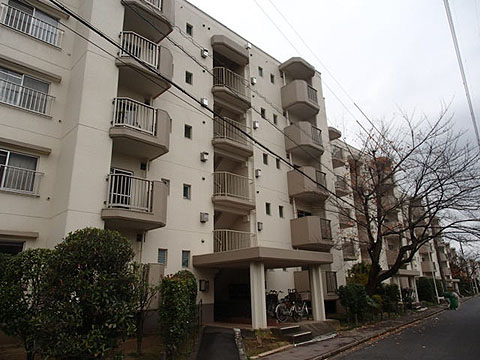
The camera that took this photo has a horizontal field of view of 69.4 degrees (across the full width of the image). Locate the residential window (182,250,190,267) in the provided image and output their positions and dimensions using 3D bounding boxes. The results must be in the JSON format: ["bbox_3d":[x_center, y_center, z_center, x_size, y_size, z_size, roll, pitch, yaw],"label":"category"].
[{"bbox_3d":[-2.117,3.095,13.524,0.385,0.658,0.121,15,-24,-42],"label":"residential window"}]

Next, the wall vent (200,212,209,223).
[{"bbox_3d":[-1.467,1.570,14.479,0.273,0.395,0.243,15,-24,-42],"label":"wall vent"}]

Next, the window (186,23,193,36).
[{"bbox_3d":[-2.412,-7.164,16.681,0.385,0.658,0.121,15,-24,-42],"label":"window"}]

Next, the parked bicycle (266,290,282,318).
[{"bbox_3d":[1.368,5.440,15.045,0.557,1.063,1.720,-9,-19,24],"label":"parked bicycle"}]

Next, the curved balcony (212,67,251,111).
[{"bbox_3d":[-0.291,-4.611,17.517,2.368,1.417,0.627,15,-24,-42],"label":"curved balcony"}]

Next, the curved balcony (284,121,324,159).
[{"bbox_3d":[3.884,-2.298,20.433,2.105,1.397,1.437,15,-24,-42],"label":"curved balcony"}]

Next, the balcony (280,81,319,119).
[{"bbox_3d":[3.814,-4.859,21.225,2.105,1.397,1.437,15,-24,-42],"label":"balcony"}]

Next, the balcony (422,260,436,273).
[{"bbox_3d":[27.381,12.506,49.795,2.105,1.386,1.437,15,-24,-42],"label":"balcony"}]

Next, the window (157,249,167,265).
[{"bbox_3d":[-2.862,2.898,12.822,0.395,0.658,0.121,15,-24,-42],"label":"window"}]

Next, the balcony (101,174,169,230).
[{"bbox_3d":[-3.681,0.787,11.579,2.145,1.397,1.437,15,-24,-42],"label":"balcony"}]

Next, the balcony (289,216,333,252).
[{"bbox_3d":[4.024,2.844,18.843,2.105,1.376,1.437,15,-24,-42],"label":"balcony"}]

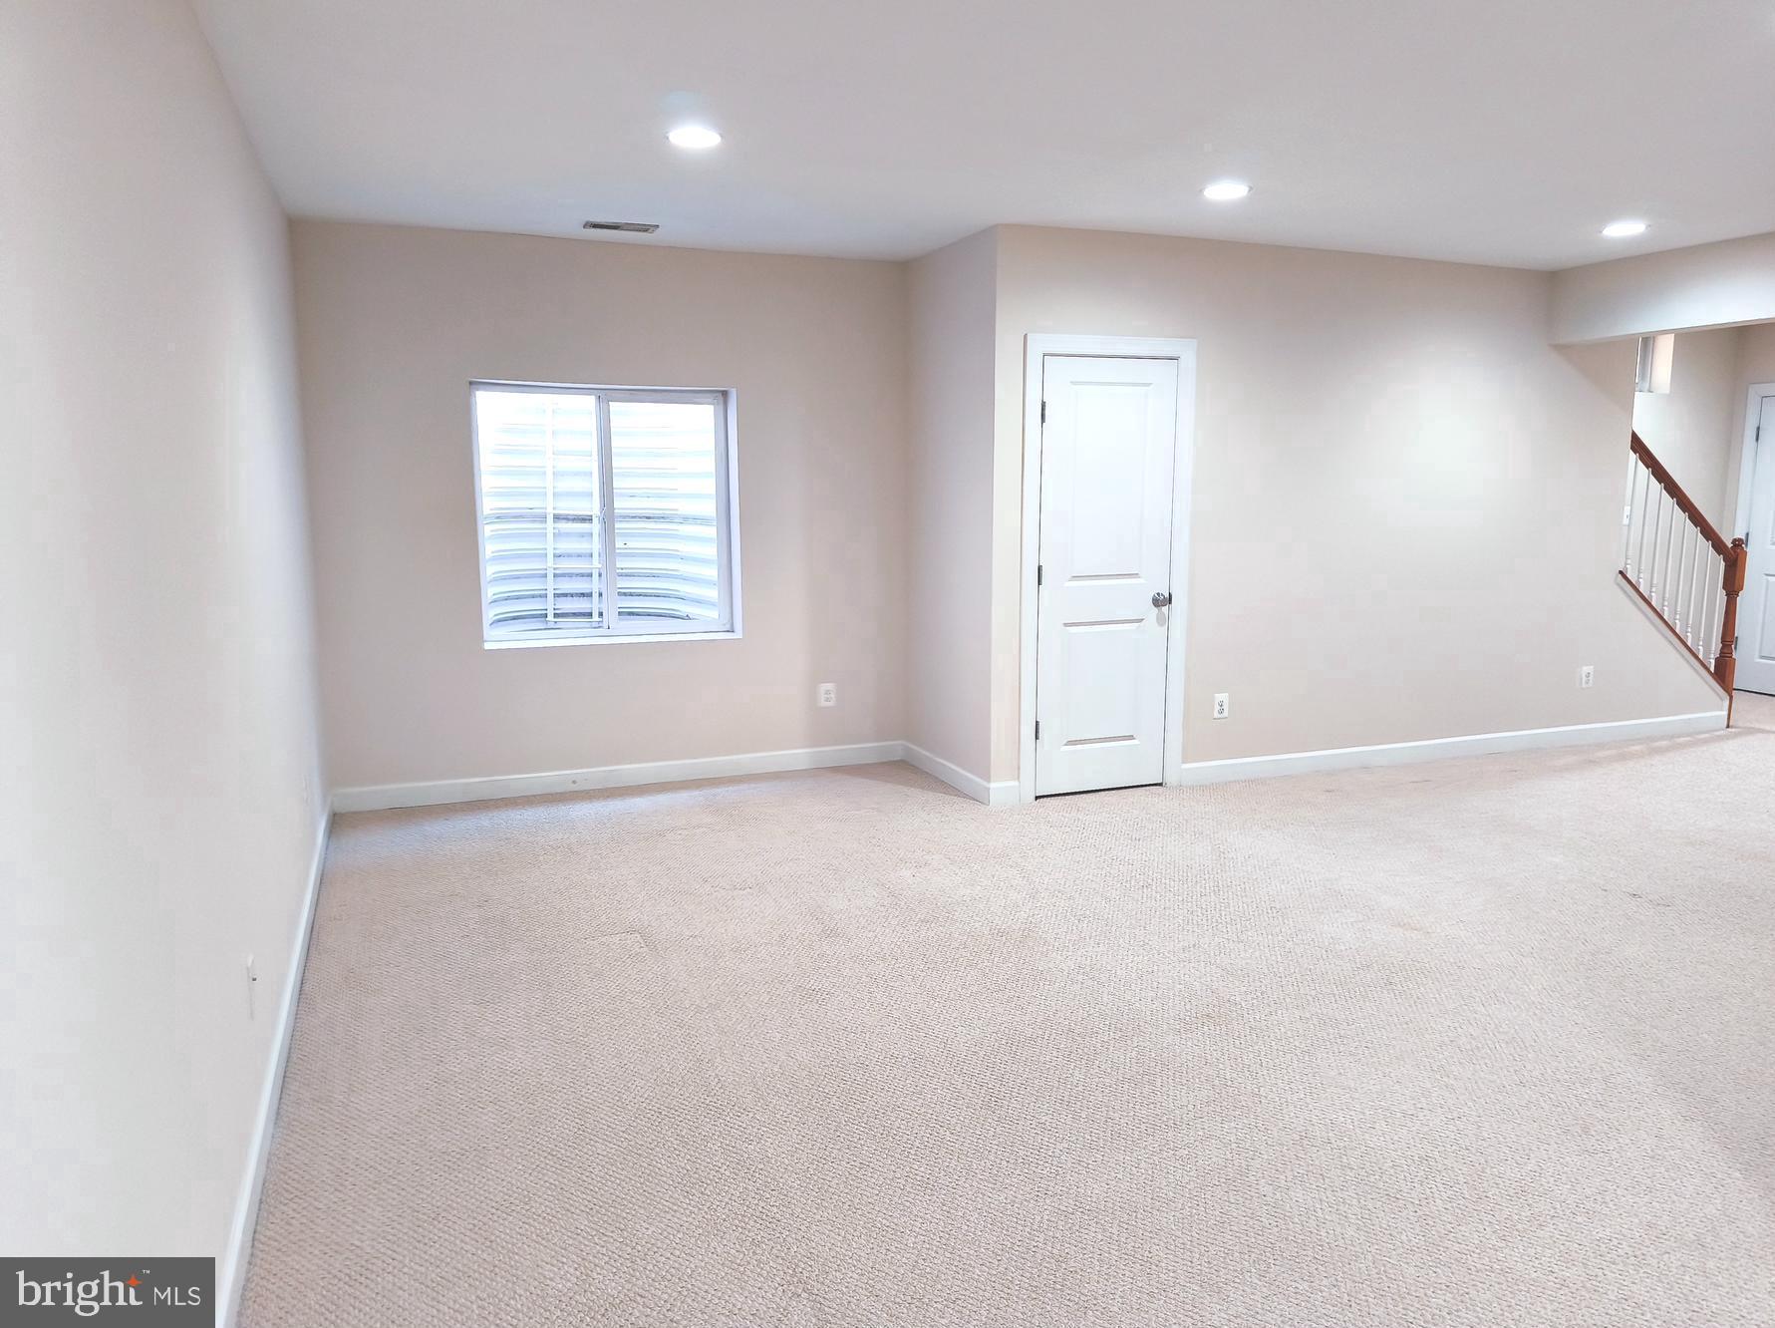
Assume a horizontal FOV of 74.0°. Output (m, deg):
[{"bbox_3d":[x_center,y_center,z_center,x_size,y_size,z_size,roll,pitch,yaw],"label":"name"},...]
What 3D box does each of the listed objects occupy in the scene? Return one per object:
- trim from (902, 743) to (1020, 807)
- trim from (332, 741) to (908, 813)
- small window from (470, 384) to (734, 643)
[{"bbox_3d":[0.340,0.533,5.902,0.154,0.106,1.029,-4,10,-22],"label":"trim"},{"bbox_3d":[-1.202,0.547,5.825,2.793,0.106,0.022,-4,10,-22],"label":"trim"},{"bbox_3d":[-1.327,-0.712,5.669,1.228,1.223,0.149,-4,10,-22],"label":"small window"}]

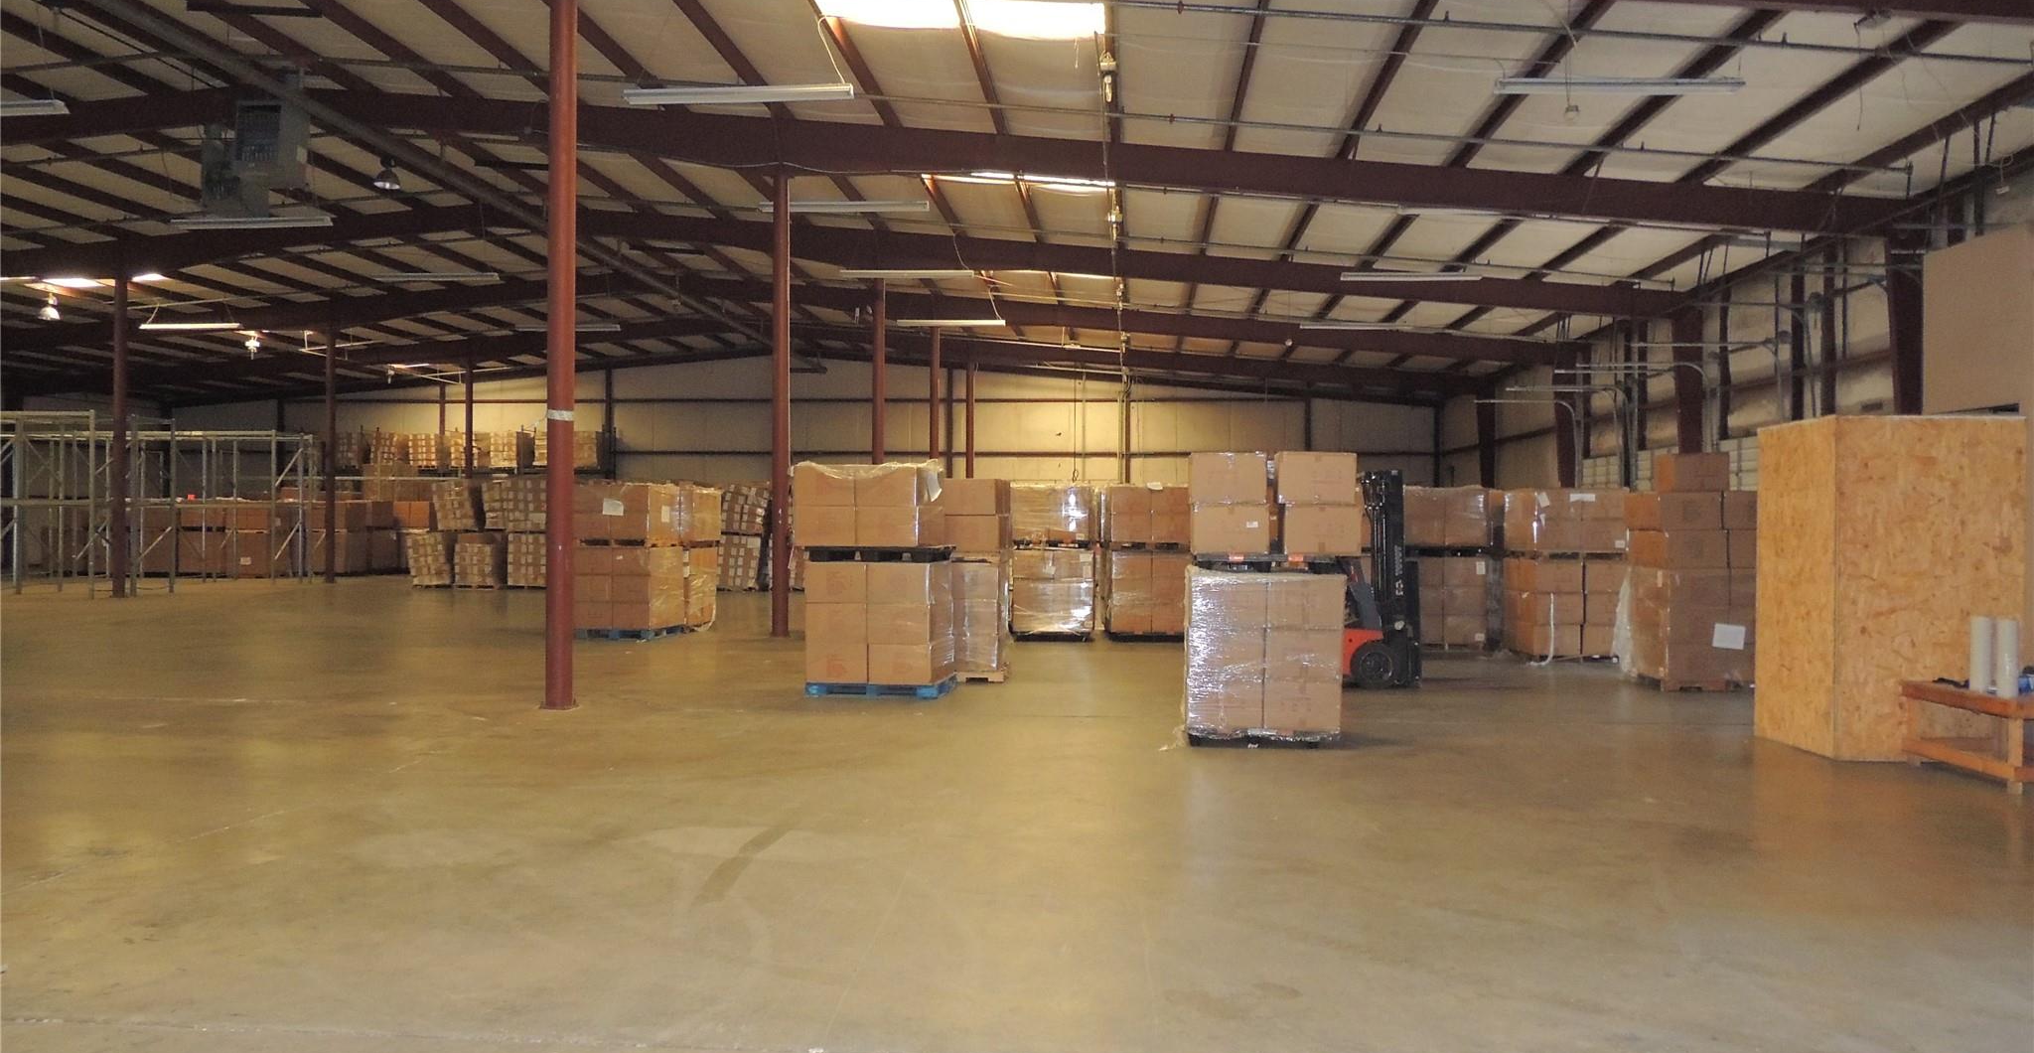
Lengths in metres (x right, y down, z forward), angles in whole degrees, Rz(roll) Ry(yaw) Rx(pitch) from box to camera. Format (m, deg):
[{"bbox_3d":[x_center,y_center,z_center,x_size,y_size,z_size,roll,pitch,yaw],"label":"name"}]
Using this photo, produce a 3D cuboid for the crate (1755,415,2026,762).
[{"bbox_3d":[6.215,0.425,10.122,1.286,2.326,1.053,0,0,0],"label":"crate"}]

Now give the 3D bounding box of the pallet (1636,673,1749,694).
[{"bbox_3d":[6.816,1.522,13.953,1.200,0.140,0.980,0,0,3],"label":"pallet"}]

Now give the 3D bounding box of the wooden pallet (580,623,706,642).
[{"bbox_3d":[-5.360,1.454,19.619,1.090,0.145,1.240,0,0,5],"label":"wooden pallet"}]

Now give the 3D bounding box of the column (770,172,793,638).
[{"bbox_3d":[-3.243,-1.631,19.503,0.222,6.337,0.222,0,0,5],"label":"column"}]

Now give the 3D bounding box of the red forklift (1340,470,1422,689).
[{"bbox_3d":[2.857,0.505,14.178,2.100,2.130,1.070,0,0,-3],"label":"red forklift"}]

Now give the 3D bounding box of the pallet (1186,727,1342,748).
[{"bbox_3d":[1.769,1.492,10.495,1.020,0.145,1.130,0,0,5],"label":"pallet"}]

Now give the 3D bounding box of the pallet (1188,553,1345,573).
[{"bbox_3d":[1.844,0.268,10.540,1.030,0.135,1.130,0,0,5],"label":"pallet"}]

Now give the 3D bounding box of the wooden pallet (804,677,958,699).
[{"bbox_3d":[-1.270,1.476,13.286,1.220,0.145,1.120,0,0,6],"label":"wooden pallet"}]

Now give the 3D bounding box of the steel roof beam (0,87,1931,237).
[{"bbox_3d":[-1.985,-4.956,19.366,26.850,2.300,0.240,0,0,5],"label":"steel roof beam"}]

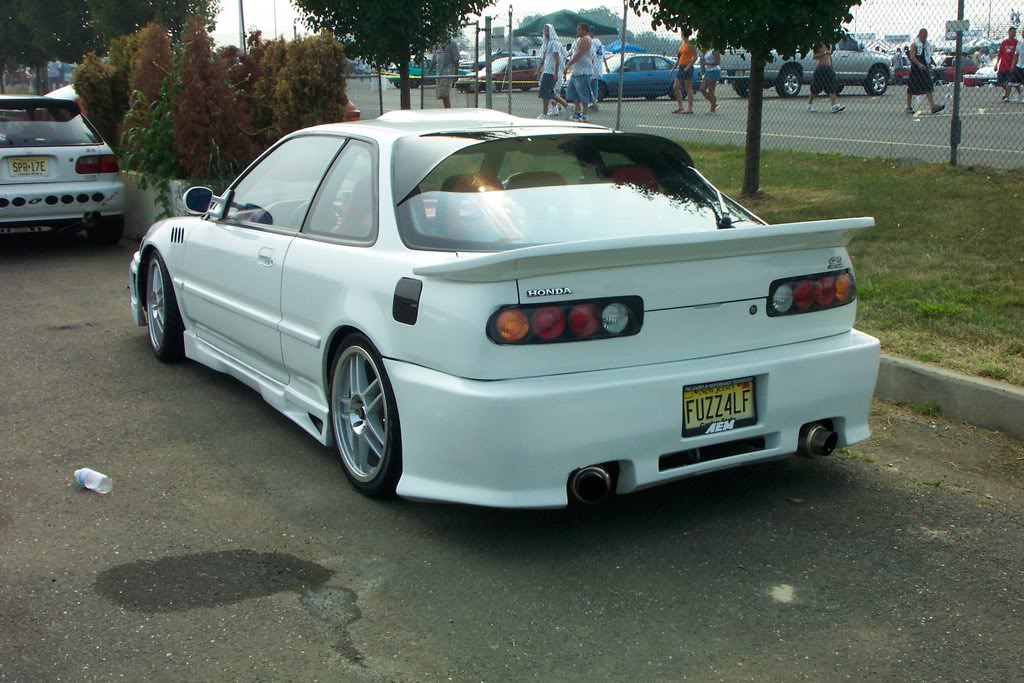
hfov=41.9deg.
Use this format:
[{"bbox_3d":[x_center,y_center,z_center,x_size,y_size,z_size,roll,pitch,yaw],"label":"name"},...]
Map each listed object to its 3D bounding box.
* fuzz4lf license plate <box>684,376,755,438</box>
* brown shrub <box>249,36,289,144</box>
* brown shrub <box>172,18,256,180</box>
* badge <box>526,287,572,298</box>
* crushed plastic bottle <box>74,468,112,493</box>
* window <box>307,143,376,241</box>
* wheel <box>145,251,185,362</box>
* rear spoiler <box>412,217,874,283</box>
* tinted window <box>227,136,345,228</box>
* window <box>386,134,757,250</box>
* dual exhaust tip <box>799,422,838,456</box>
[{"bbox_3d":[0.667,0.206,4.288,0.309,0.159,0.020,-7,14,-30],"label":"fuzz4lf license plate"},{"bbox_3d":[-2.335,-2.302,12.823,0.477,1.242,0.497,-2,12,-5],"label":"brown shrub"},{"bbox_3d":[-2.632,-2.141,11.829,0.746,1.411,0.726,-2,12,-5],"label":"brown shrub"},{"bbox_3d":[0.113,-0.147,4.029,0.164,0.027,0.012,-5,13,-22],"label":"badge"},{"bbox_3d":[-1.530,0.506,4.868,0.204,0.064,0.066,10,16,40],"label":"crushed plastic bottle"},{"bbox_3d":[-0.564,-0.543,4.859,0.060,0.388,0.646,22,-2,-32],"label":"window"},{"bbox_3d":[-1.727,-0.195,6.871,0.214,0.601,0.601,-6,13,-26],"label":"wheel"},{"bbox_3d":[0.517,-0.324,4.411,1.610,0.144,0.467,-7,14,-30],"label":"rear spoiler"},{"bbox_3d":[-0.971,-0.653,5.534,0.070,0.437,0.974,19,0,-32],"label":"tinted window"},{"bbox_3d":[0.262,-0.494,4.817,1.352,0.179,0.914,-7,33,-30],"label":"window"},{"bbox_3d":[1.048,0.334,4.585,0.119,0.119,0.139,-7,14,-30],"label":"dual exhaust tip"}]

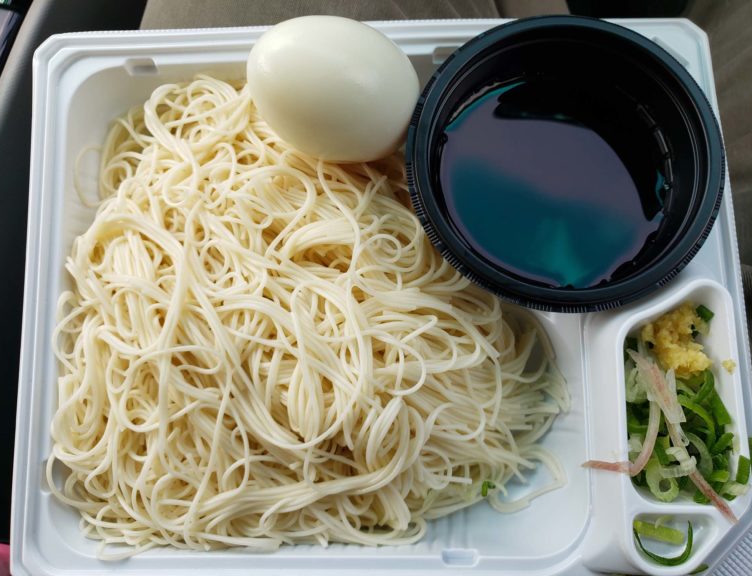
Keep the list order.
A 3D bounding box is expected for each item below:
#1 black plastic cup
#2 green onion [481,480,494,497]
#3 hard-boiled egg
[{"bbox_3d":[0.062,-0.039,0.209,0.101,0.048,0.101,0,81,2],"label":"black plastic cup"},{"bbox_3d":[0.039,0.071,0.203,0.005,0.004,0.006,0,81,2],"label":"green onion"},{"bbox_3d":[-0.013,-0.062,0.183,0.056,0.044,0.044,16,82,1],"label":"hard-boiled egg"}]

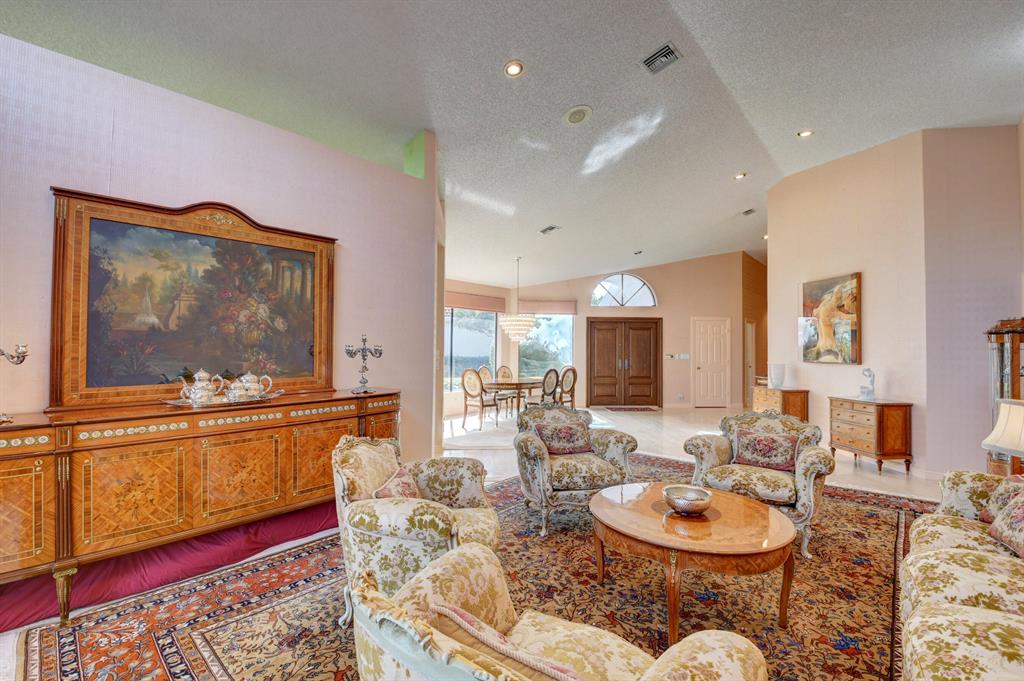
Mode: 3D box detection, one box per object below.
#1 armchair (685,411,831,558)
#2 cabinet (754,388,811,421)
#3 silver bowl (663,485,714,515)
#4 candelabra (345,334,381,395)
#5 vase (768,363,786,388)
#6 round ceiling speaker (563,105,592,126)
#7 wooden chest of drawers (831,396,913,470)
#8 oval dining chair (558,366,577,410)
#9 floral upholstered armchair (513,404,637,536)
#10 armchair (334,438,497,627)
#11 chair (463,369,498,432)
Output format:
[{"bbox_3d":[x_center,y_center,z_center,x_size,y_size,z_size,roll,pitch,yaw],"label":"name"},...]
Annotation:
[{"bbox_3d":[1.986,1.030,3.392,0.960,0.880,0.870,-1,-1,39],"label":"armchair"},{"bbox_3d":[4.195,1.149,6.681,0.410,0.780,0.710,0,-1,-3],"label":"cabinet"},{"bbox_3d":[0.976,0.909,2.384,0.265,0.106,0.265,0,-1,18],"label":"silver bowl"},{"bbox_3d":[-1.226,0.191,3.527,0.300,0.480,0.310,-1,-1,44],"label":"candelabra"},{"bbox_3d":[4.223,0.567,6.781,0.235,0.370,0.235,0,-1,-3],"label":"vase"},{"bbox_3d":[0.680,-2.358,4.455,0.325,0.040,0.325,-10,-10,-2],"label":"round ceiling speaker"},{"bbox_3d":[4.296,1.105,5.134,0.430,0.762,0.669,0,-1,-5],"label":"wooden chest of drawers"},{"bbox_3d":[0.886,1.029,8.043,0.570,1.030,0.500,-1,-1,37],"label":"oval dining chair"},{"bbox_3d":[0.455,0.998,3.544,0.950,0.890,0.820,0,-1,-13],"label":"floral upholstered armchair"},{"bbox_3d":[-0.465,0.973,2.299,0.820,0.890,0.950,0,-1,8],"label":"armchair"},{"bbox_3d":[-0.554,0.999,7.344,0.540,1.010,0.570,-1,-1,37],"label":"chair"}]

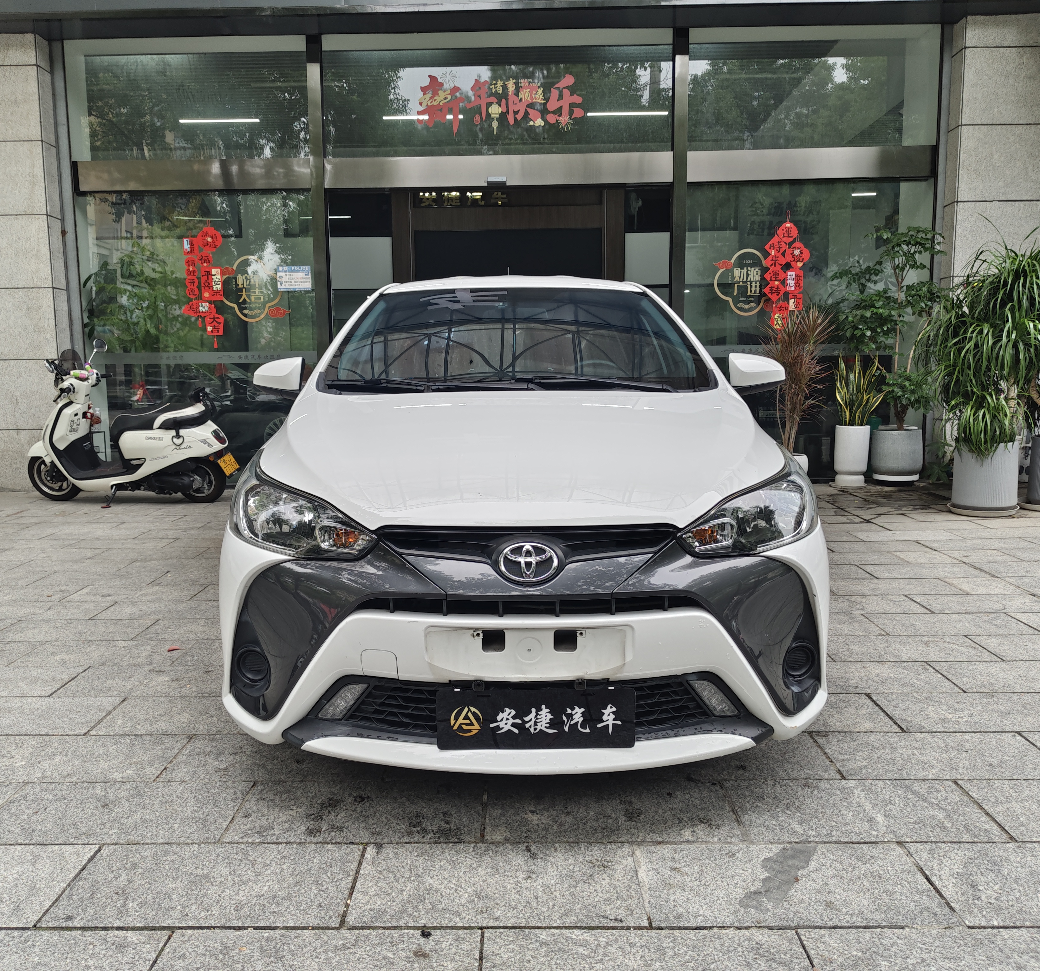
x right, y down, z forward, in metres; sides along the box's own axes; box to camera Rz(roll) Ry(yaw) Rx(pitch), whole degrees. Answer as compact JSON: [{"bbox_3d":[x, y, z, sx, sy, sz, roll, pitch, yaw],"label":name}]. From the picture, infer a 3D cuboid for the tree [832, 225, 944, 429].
[{"bbox_3d":[3.081,-1.322,7.512,0.970,1.720,0.850,0,8,0],"label":"tree"}]

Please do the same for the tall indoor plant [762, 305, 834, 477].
[{"bbox_3d":[2.325,-0.730,7.503,0.630,1.550,0.600,0,8,0],"label":"tall indoor plant"}]

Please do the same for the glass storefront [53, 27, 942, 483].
[{"bbox_3d":[-0.142,-1.881,7.694,7.400,3.800,0.280,-1,8,-1],"label":"glass storefront"}]

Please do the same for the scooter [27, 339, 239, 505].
[{"bbox_3d":[-3.103,-0.500,7.126,1.780,1.260,0.740,1,8,7],"label":"scooter"}]

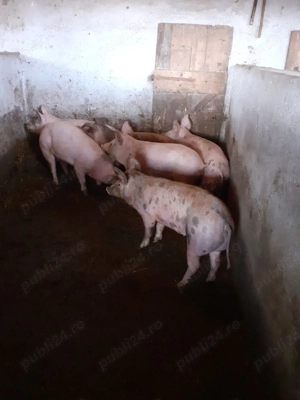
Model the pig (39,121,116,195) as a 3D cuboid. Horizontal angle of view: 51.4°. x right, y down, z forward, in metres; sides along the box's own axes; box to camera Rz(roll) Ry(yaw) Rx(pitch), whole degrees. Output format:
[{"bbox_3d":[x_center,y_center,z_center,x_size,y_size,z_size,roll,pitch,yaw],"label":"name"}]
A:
[{"bbox_3d":[-0.785,-0.403,3.434,1.120,0.680,0.330,19,29,32],"label":"pig"}]

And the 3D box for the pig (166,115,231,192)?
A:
[{"bbox_3d":[0.517,-0.379,3.470,0.370,0.710,1.150,-6,25,-18],"label":"pig"}]

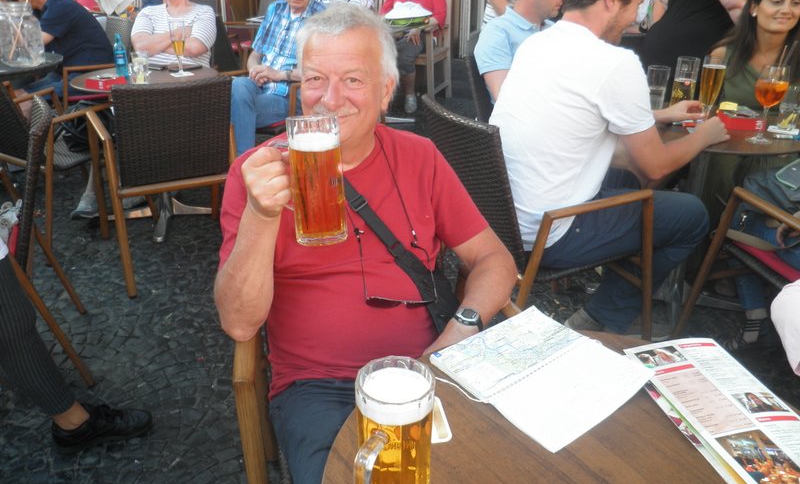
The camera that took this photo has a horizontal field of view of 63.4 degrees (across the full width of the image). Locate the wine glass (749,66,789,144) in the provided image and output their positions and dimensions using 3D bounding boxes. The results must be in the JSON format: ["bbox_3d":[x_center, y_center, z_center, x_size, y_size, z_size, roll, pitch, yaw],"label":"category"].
[{"bbox_3d":[1.163,-0.436,2.051,0.110,0.235,0.110,0,25,0],"label":"wine glass"}]

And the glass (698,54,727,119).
[{"bbox_3d":[1.115,-0.546,2.315,0.083,0.228,0.083,0,24,0],"label":"glass"}]

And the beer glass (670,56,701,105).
[{"bbox_3d":[0.984,-0.533,2.242,0.076,0.200,0.076,0,25,0],"label":"beer glass"}]

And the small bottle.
[{"bbox_3d":[-1.283,-0.853,2.965,0.058,0.195,0.058,0,24,0],"label":"small bottle"}]

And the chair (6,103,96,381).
[{"bbox_3d":[-1.371,0.052,2.016,0.600,0.850,0.560,-11,27,-24],"label":"chair"}]

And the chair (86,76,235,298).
[{"bbox_3d":[-1.039,-0.340,2.881,0.575,0.860,0.680,-14,28,-28],"label":"chair"}]

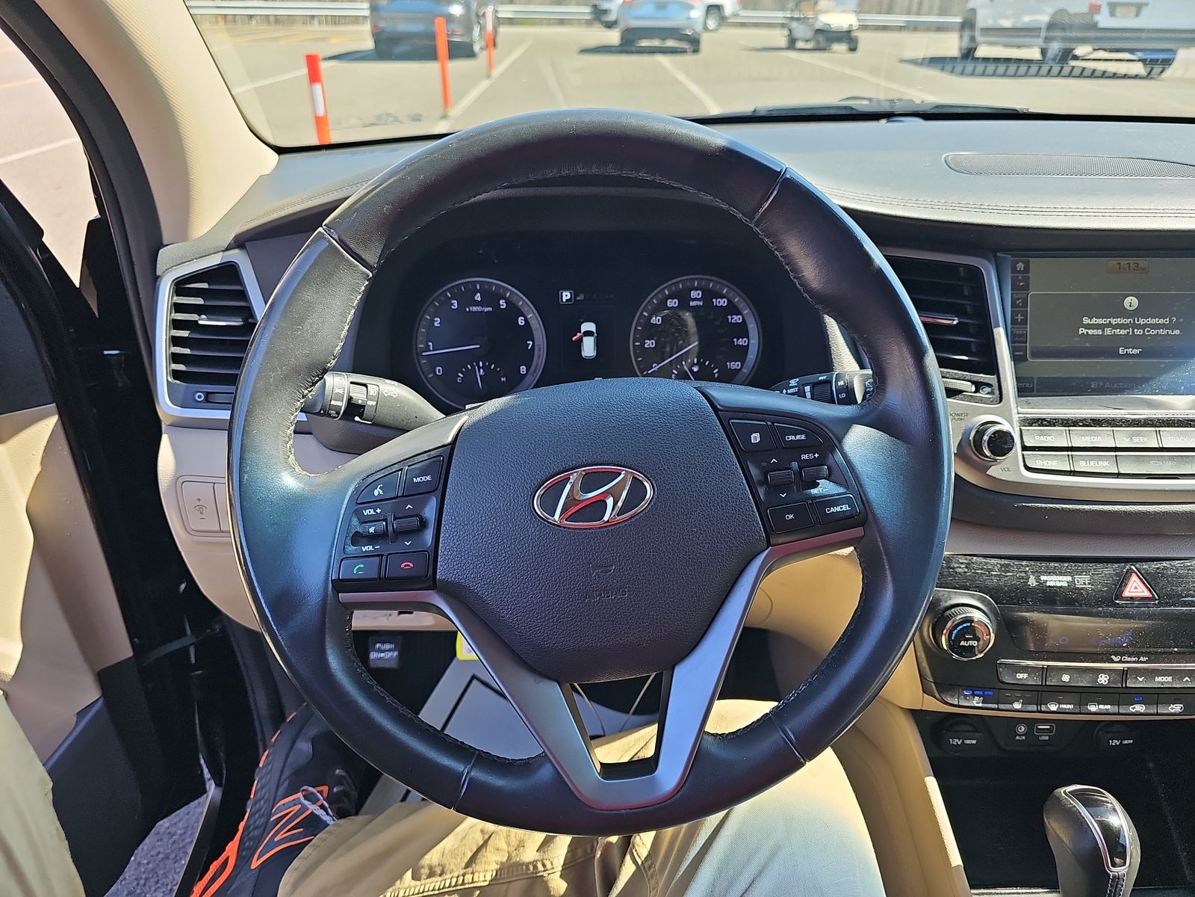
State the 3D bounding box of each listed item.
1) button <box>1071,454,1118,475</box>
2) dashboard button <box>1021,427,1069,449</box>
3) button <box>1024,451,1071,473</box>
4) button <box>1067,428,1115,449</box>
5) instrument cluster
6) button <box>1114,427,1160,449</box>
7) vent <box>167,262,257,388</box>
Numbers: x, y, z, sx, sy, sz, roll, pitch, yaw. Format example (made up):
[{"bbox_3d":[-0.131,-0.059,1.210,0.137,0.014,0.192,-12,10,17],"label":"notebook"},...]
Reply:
[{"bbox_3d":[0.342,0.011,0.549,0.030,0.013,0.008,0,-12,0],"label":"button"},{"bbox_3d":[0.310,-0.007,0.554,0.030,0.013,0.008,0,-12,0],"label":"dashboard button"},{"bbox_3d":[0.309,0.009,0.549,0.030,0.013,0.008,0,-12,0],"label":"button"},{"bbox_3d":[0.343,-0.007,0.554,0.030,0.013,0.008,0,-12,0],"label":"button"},{"bbox_3d":[0.003,-0.103,0.635,0.355,0.140,0.060,0,8,0],"label":"instrument cluster"},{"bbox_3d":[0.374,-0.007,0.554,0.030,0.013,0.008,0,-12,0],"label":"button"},{"bbox_3d":[-0.278,-0.092,0.590,0.074,0.090,0.030,1,5,1],"label":"vent"}]

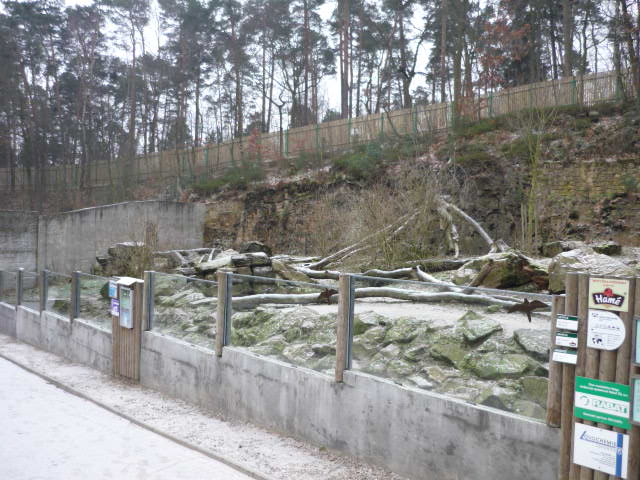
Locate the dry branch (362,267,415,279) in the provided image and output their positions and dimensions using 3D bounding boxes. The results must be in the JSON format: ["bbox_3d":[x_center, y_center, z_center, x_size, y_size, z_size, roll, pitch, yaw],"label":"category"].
[{"bbox_3d":[1.909,0.919,17.000,1.500,0.300,0.380,2,0,-6],"label":"dry branch"}]

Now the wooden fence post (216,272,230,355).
[{"bbox_3d":[-1.090,0.830,6.820,0.090,0.956,0.090,1,1,-40],"label":"wooden fence post"}]

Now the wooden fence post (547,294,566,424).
[{"bbox_3d":[1.457,0.747,3.750,0.090,0.811,0.090,1,1,-40],"label":"wooden fence post"}]

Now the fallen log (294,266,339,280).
[{"bbox_3d":[-0.072,0.961,17.500,1.450,0.320,0.400,2,0,11],"label":"fallen log"}]

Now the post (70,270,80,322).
[{"bbox_3d":[-4.297,1.008,10.700,0.090,0.912,0.090,1,1,-40],"label":"post"}]

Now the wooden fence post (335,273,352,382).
[{"bbox_3d":[0.204,0.767,5.288,0.090,0.936,0.090,1,1,-40],"label":"wooden fence post"}]

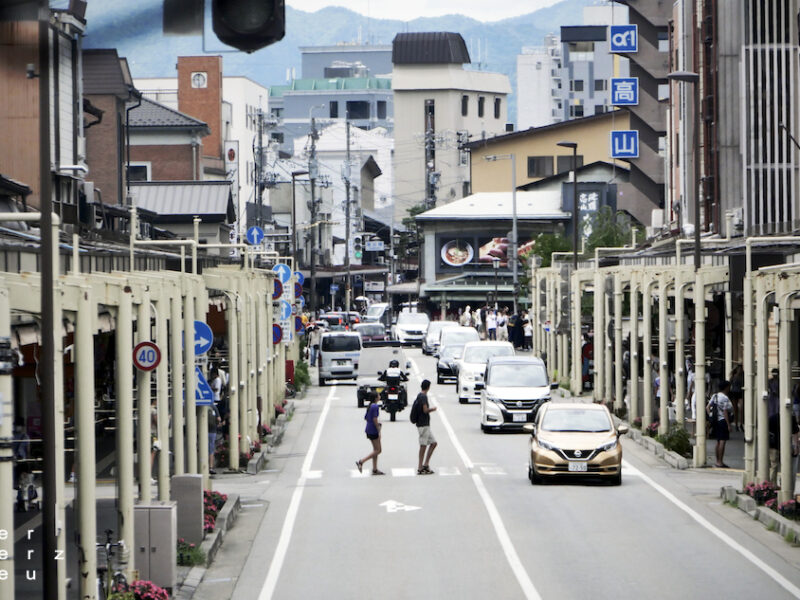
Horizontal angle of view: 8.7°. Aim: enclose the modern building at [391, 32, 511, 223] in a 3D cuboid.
[{"bbox_3d":[3.673,-8.397,370.306,4.629,20.400,9.552,0,0,27],"label":"modern building"}]

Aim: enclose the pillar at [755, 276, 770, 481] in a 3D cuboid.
[{"bbox_3d":[6.002,1.387,87.000,0.170,3.550,0.170,-1,0,0],"label":"pillar"}]

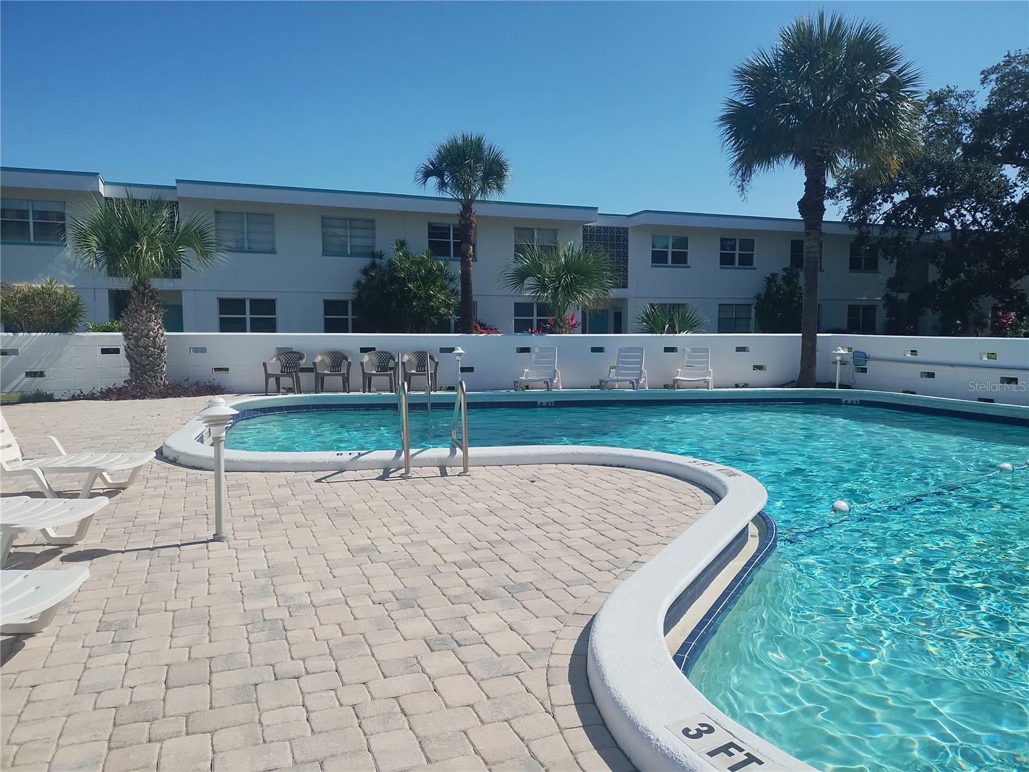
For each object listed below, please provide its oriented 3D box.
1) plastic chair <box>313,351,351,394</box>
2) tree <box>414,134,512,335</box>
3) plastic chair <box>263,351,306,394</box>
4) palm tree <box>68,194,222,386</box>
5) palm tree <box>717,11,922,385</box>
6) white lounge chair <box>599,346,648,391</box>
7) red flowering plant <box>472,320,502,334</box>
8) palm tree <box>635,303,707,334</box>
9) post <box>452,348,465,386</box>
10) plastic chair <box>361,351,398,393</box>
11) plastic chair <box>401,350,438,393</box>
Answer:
[{"bbox_3d":[-3.500,-0.252,14.430,0.680,0.830,0.630,-1,5,-9],"label":"plastic chair"},{"bbox_3d":[-1.400,-3.594,20.378,2.600,6.550,2.600,0,5,0],"label":"tree"},{"bbox_3d":[-4.360,-0.236,14.277,0.680,0.830,0.620,0,5,5],"label":"plastic chair"},{"bbox_3d":[-6.717,-1.604,13.513,2.600,3.680,2.500,-2,5,-26],"label":"palm tree"},{"bbox_3d":[6.240,-3.751,15.450,4.100,7.650,4.100,0,5,0],"label":"palm tree"},{"bbox_3d":[2.190,-0.323,14.801,0.700,0.920,1.450,1,5,17],"label":"white lounge chair"},{"bbox_3d":[-0.689,-0.766,16.996,0.850,1.420,0.800,0,5,0],"label":"red flowering plant"},{"bbox_3d":[3.393,-0.889,16.082,1.600,1.820,1.500,0,5,0],"label":"palm tree"},{"bbox_3d":[-1.090,-0.282,14.474,0.250,0.890,0.250,0,5,0],"label":"post"},{"bbox_3d":[-2.570,-0.238,14.307,0.680,0.830,0.620,0,5,-3],"label":"plastic chair"},{"bbox_3d":[-1.810,-0.244,14.376,0.680,0.830,0.620,0,5,-4],"label":"plastic chair"}]

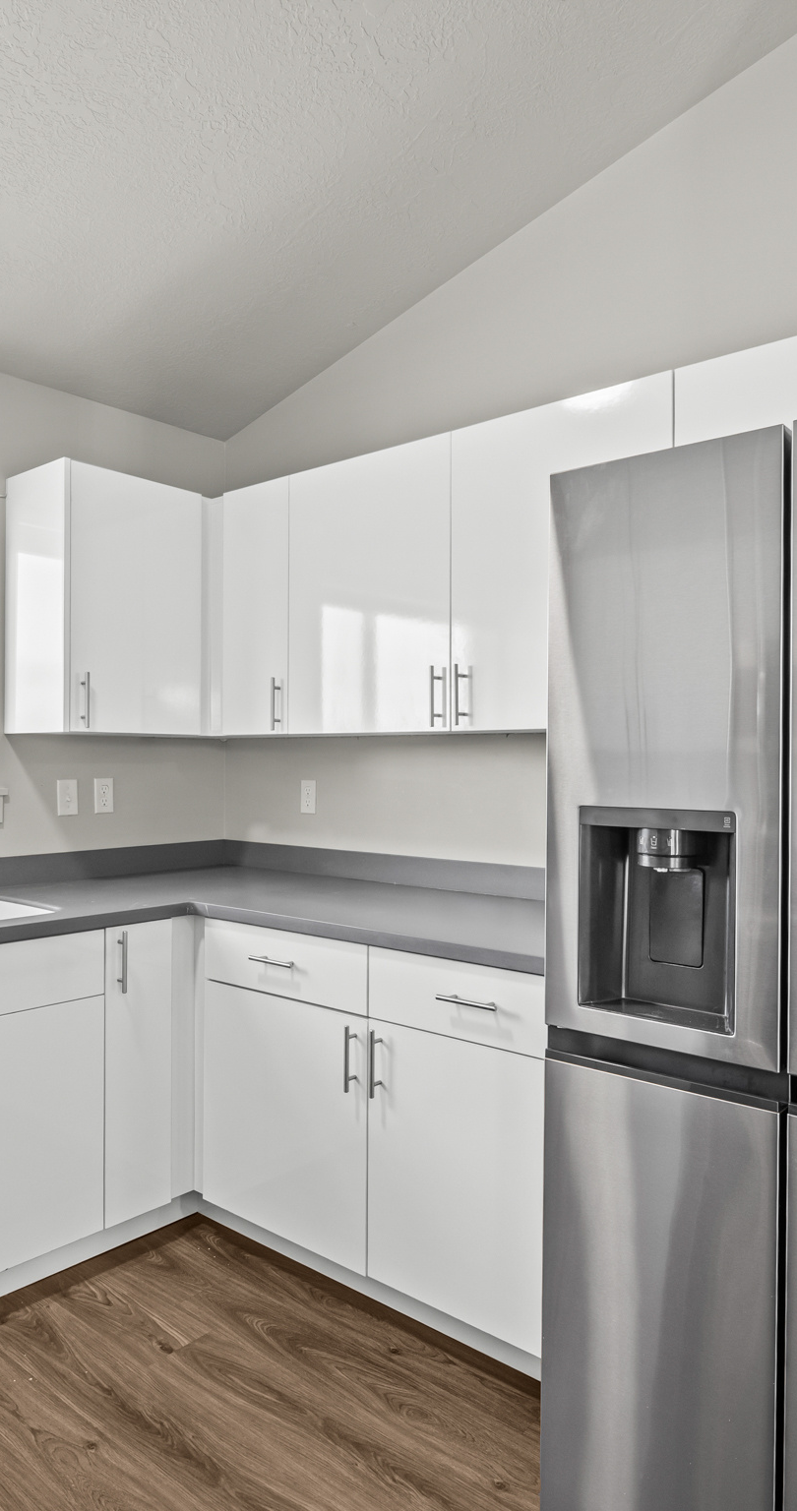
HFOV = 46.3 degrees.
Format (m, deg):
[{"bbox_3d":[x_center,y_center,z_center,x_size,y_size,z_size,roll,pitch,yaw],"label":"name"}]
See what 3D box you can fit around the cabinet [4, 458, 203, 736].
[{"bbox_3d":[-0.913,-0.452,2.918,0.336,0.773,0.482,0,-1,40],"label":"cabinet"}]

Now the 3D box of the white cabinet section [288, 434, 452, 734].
[{"bbox_3d":[0.011,-0.439,2.678,0.592,0.761,0.326,0,-1,40],"label":"white cabinet section"}]

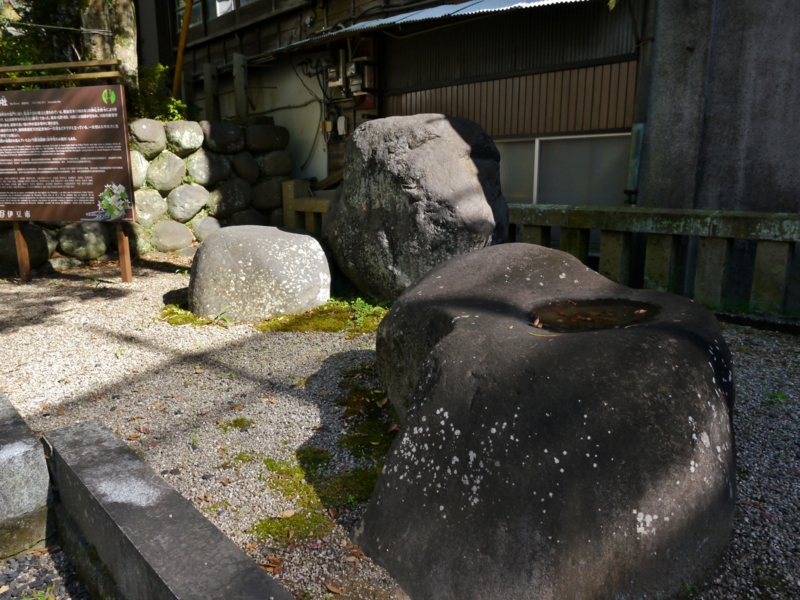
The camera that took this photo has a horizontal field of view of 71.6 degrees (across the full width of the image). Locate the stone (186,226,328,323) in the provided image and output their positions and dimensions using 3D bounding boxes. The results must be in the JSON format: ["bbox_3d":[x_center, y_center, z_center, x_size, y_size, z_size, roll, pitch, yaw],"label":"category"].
[{"bbox_3d":[-1.100,-0.263,4.369,1.079,0.628,0.880,-3,12,-14],"label":"stone"}]

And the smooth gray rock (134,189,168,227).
[{"bbox_3d":[-2.980,-1.096,6.573,0.460,0.450,0.400,-12,17,-43],"label":"smooth gray rock"}]

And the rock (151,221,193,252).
[{"bbox_3d":[-3.166,-0.882,7.703,0.589,0.438,0.482,-2,12,-12],"label":"rock"}]

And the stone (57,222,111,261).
[{"bbox_3d":[-3.478,-0.670,6.096,0.580,0.460,0.440,-12,17,-43],"label":"stone"}]

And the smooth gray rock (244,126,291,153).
[{"bbox_3d":[-1.521,-1.860,6.393,0.377,0.309,0.568,11,17,42],"label":"smooth gray rock"}]

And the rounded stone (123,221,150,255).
[{"bbox_3d":[-3.634,-0.843,7.607,0.420,0.487,0.427,-2,12,-12],"label":"rounded stone"}]

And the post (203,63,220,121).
[{"bbox_3d":[-2.291,-2.514,6.753,0.180,0.680,0.100,11,17,42],"label":"post"}]

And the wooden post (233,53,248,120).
[{"bbox_3d":[-2.347,-3.060,8.162,0.150,1.059,0.130,9,15,36],"label":"wooden post"}]

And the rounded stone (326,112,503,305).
[{"bbox_3d":[0.129,-0.824,4.854,1.625,1.527,1.200,0,12,0],"label":"rounded stone"}]

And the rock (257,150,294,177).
[{"bbox_3d":[-1.751,-1.906,7.801,0.472,0.378,0.417,-2,12,-12],"label":"rock"}]

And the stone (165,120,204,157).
[{"bbox_3d":[-2.972,-2.227,7.651,0.545,0.472,0.503,-2,12,-12],"label":"stone"}]

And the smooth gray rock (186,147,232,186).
[{"bbox_3d":[-2.674,-1.850,7.747,0.634,0.510,0.555,-2,12,-12],"label":"smooth gray rock"}]

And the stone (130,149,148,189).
[{"bbox_3d":[-3.632,-1.765,7.561,0.404,0.524,0.453,-2,12,-12],"label":"stone"}]

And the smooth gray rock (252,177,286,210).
[{"bbox_3d":[-1.487,-1.239,6.459,0.384,0.389,0.468,11,17,42],"label":"smooth gray rock"}]

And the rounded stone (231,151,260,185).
[{"bbox_3d":[-2.152,-1.851,7.751,0.400,0.456,0.420,-2,12,-12],"label":"rounded stone"}]

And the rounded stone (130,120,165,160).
[{"bbox_3d":[-3.464,-2.198,7.596,0.527,0.547,0.531,-2,12,-12],"label":"rounded stone"}]

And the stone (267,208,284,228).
[{"bbox_3d":[-1.722,-1.132,7.797,0.305,0.330,0.305,-2,12,-12],"label":"stone"}]

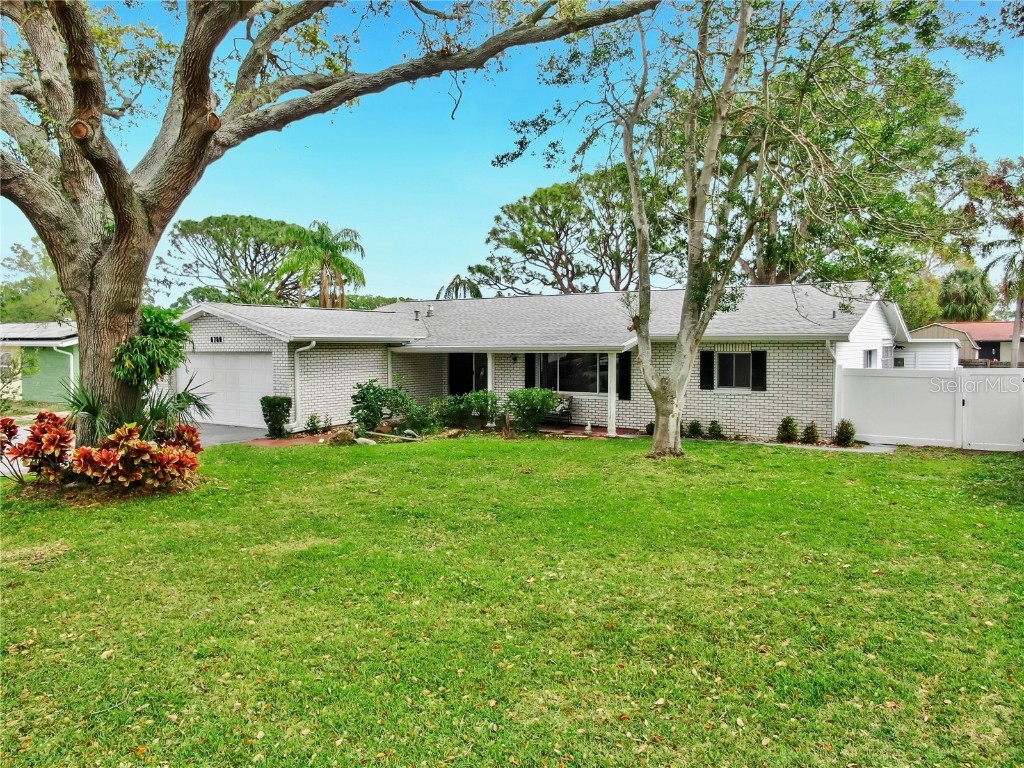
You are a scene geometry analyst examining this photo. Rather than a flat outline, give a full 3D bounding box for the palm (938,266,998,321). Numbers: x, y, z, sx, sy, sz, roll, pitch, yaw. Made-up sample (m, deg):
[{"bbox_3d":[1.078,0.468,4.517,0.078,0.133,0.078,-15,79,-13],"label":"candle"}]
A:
[{"bbox_3d":[29.383,-3.911,45.865,3.890,7.300,3.890,0,3,0],"label":"palm"}]

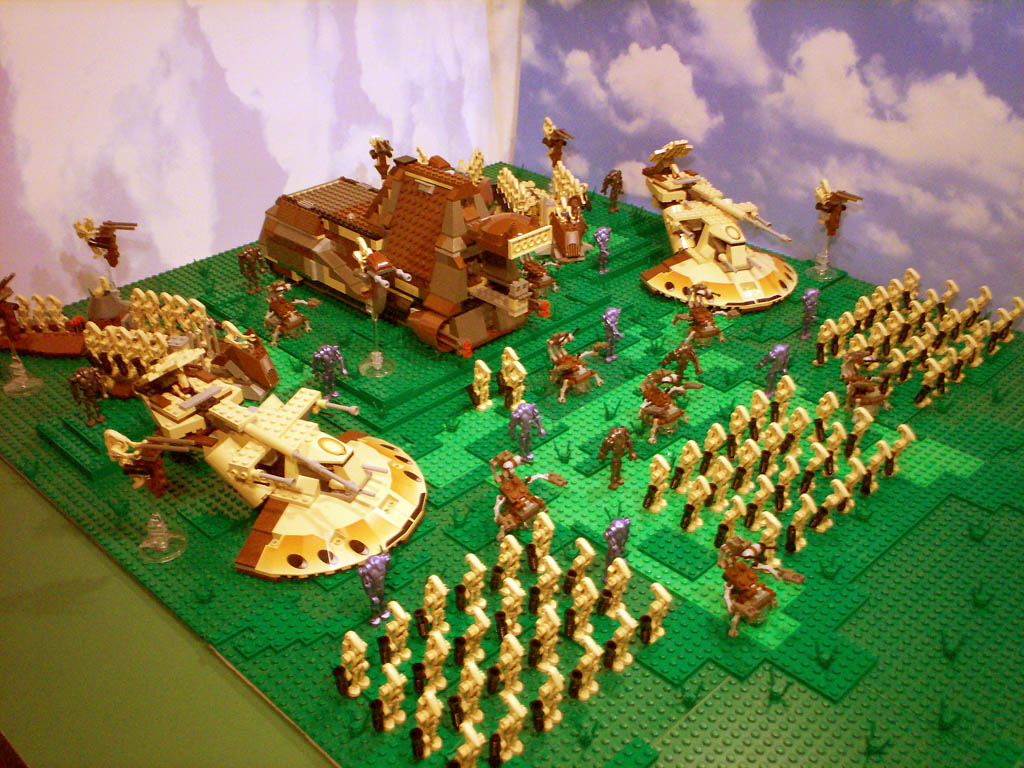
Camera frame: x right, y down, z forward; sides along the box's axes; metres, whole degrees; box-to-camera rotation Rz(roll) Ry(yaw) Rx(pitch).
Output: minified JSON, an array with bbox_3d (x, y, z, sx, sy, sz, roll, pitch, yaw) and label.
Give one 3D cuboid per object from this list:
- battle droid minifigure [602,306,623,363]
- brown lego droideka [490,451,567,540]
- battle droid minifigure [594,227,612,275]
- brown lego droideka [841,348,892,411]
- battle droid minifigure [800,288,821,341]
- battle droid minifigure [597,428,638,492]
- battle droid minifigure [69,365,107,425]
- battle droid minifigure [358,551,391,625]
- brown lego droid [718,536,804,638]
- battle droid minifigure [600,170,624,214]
[{"bbox_3d":[0.093,-0.042,0.950,0.027,0.051,0.029,-27,39,-37],"label":"battle droid minifigure"},{"bbox_3d":[0.006,0.078,0.754,0.055,0.048,0.043,-27,39,-37],"label":"brown lego droideka"},{"bbox_3d":[0.099,-0.140,1.117,0.027,0.051,0.024,-27,39,-37],"label":"battle droid minifigure"},{"bbox_3d":[0.295,0.001,0.882,0.054,0.048,0.042,-24,38,-34],"label":"brown lego droideka"},{"bbox_3d":[0.279,-0.065,0.995,0.027,0.051,0.025,-27,39,-37],"label":"battle droid minifigure"},{"bbox_3d":[0.079,0.054,0.792,0.030,0.052,0.023,-27,39,-37],"label":"battle droid minifigure"},{"bbox_3d":[-0.342,0.011,0.863,0.030,0.052,0.022,-27,39,-37],"label":"battle droid minifigure"},{"bbox_3d":[-0.083,0.130,0.671,0.028,0.052,0.023,-27,39,-37],"label":"battle droid minifigure"},{"bbox_3d":[0.151,0.124,0.667,0.046,0.057,0.056,-27,39,-37],"label":"brown lego droid"},{"bbox_3d":[0.122,-0.231,1.273,0.029,0.051,0.019,-27,39,-37],"label":"battle droid minifigure"}]

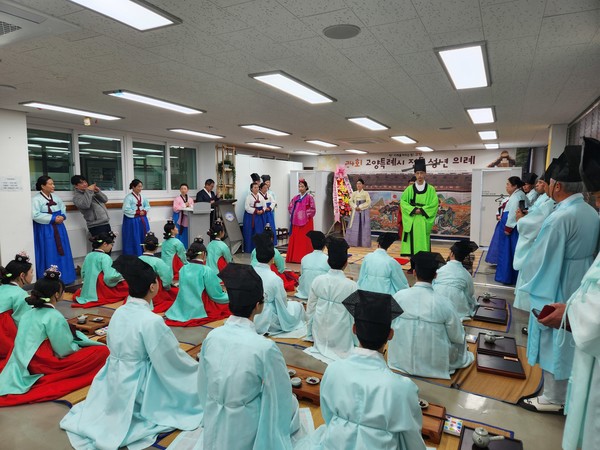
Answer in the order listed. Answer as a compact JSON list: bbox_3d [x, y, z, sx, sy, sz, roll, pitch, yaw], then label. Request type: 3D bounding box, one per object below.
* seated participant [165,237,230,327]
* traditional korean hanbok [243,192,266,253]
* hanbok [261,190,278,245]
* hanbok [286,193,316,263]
[{"bbox_3d":[-1.081,0.595,4.437,0.670,0.876,0.770,3,6,27],"label":"seated participant"},{"bbox_3d":[-0.992,-0.057,8.682,0.530,1.310,0.500,-4,8,-40],"label":"traditional korean hanbok"},{"bbox_3d":[-0.809,-0.168,9.783,0.560,1.349,0.520,-4,7,-38],"label":"hanbok"},{"bbox_3d":[0.030,0.046,7.773,0.540,1.349,0.500,3,6,27],"label":"hanbok"}]

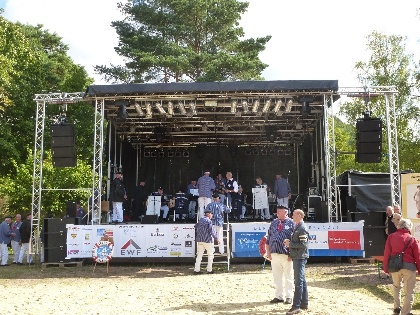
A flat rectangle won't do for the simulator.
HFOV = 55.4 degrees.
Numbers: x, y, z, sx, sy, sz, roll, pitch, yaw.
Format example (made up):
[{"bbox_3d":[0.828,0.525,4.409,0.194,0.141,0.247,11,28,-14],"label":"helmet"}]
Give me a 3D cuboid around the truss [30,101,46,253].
[{"bbox_3d":[-5.615,0.599,13.093,0.300,5.030,0.300,-1,-8,2],"label":"truss"}]

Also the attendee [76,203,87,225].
[{"bbox_3d":[-4.716,2.521,14.600,0.500,1.750,0.350,-6,-9,35],"label":"attendee"}]

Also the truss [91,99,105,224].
[{"bbox_3d":[-3.625,0.071,13.040,0.300,4.167,0.300,-1,-8,2],"label":"truss"}]

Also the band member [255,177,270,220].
[{"bbox_3d":[2.244,1.768,17.114,0.550,1.744,0.420,-4,-8,25],"label":"band member"}]

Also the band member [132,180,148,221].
[{"bbox_3d":[-3.107,1.962,17.900,0.450,1.750,0.520,-4,-8,23],"label":"band member"}]

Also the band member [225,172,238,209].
[{"bbox_3d":[0.788,1.446,14.334,0.450,1.780,0.520,7,-11,-44],"label":"band member"}]

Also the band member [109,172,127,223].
[{"bbox_3d":[-3.301,1.431,14.288,0.420,1.784,0.600,-7,-10,40],"label":"band member"}]

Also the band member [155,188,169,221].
[{"bbox_3d":[-1.901,1.893,16.193,0.600,1.358,0.800,7,-11,-45],"label":"band member"}]

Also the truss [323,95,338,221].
[{"bbox_3d":[3.885,-0.034,12.783,0.300,4.073,0.300,-1,-8,2],"label":"truss"}]

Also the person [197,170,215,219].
[{"bbox_3d":[-0.193,1.403,14.038,0.580,1.800,0.360,-1,-8,6],"label":"person"}]

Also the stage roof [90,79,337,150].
[{"bbox_3d":[0.131,-1.497,16.038,8.292,1.160,6.200,-1,-8,2],"label":"stage roof"}]

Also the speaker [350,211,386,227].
[{"bbox_3d":[5.128,2.008,12.994,1.100,0.490,0.720,-1,-8,3],"label":"speaker"}]

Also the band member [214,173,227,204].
[{"bbox_3d":[0.410,1.548,14.926,0.550,1.740,0.500,0,-8,-6],"label":"band member"}]

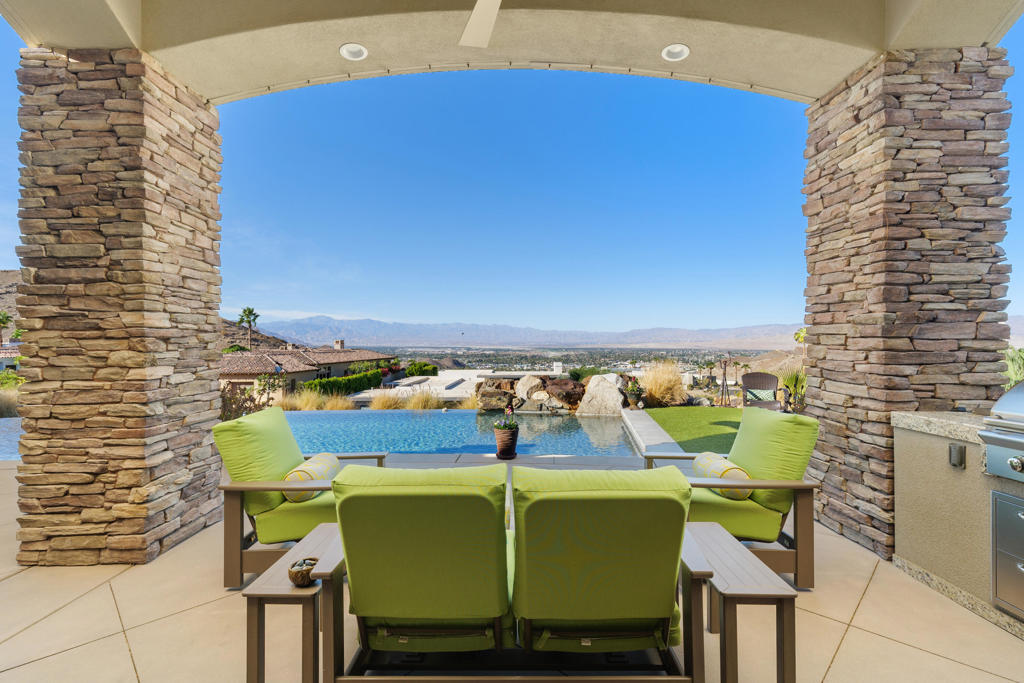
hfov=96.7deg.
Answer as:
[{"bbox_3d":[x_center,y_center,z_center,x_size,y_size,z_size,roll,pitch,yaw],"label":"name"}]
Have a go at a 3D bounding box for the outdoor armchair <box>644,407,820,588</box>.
[{"bbox_3d":[1.400,0.955,2.980,0.870,0.890,0.780,0,0,3],"label":"outdoor armchair"}]

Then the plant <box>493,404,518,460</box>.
[{"bbox_3d":[-0.070,1.080,5.450,0.300,0.660,0.300,0,0,0],"label":"plant"}]

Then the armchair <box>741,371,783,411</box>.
[{"bbox_3d":[4.050,0.960,7.400,0.660,0.880,0.680,0,0,22],"label":"armchair"}]

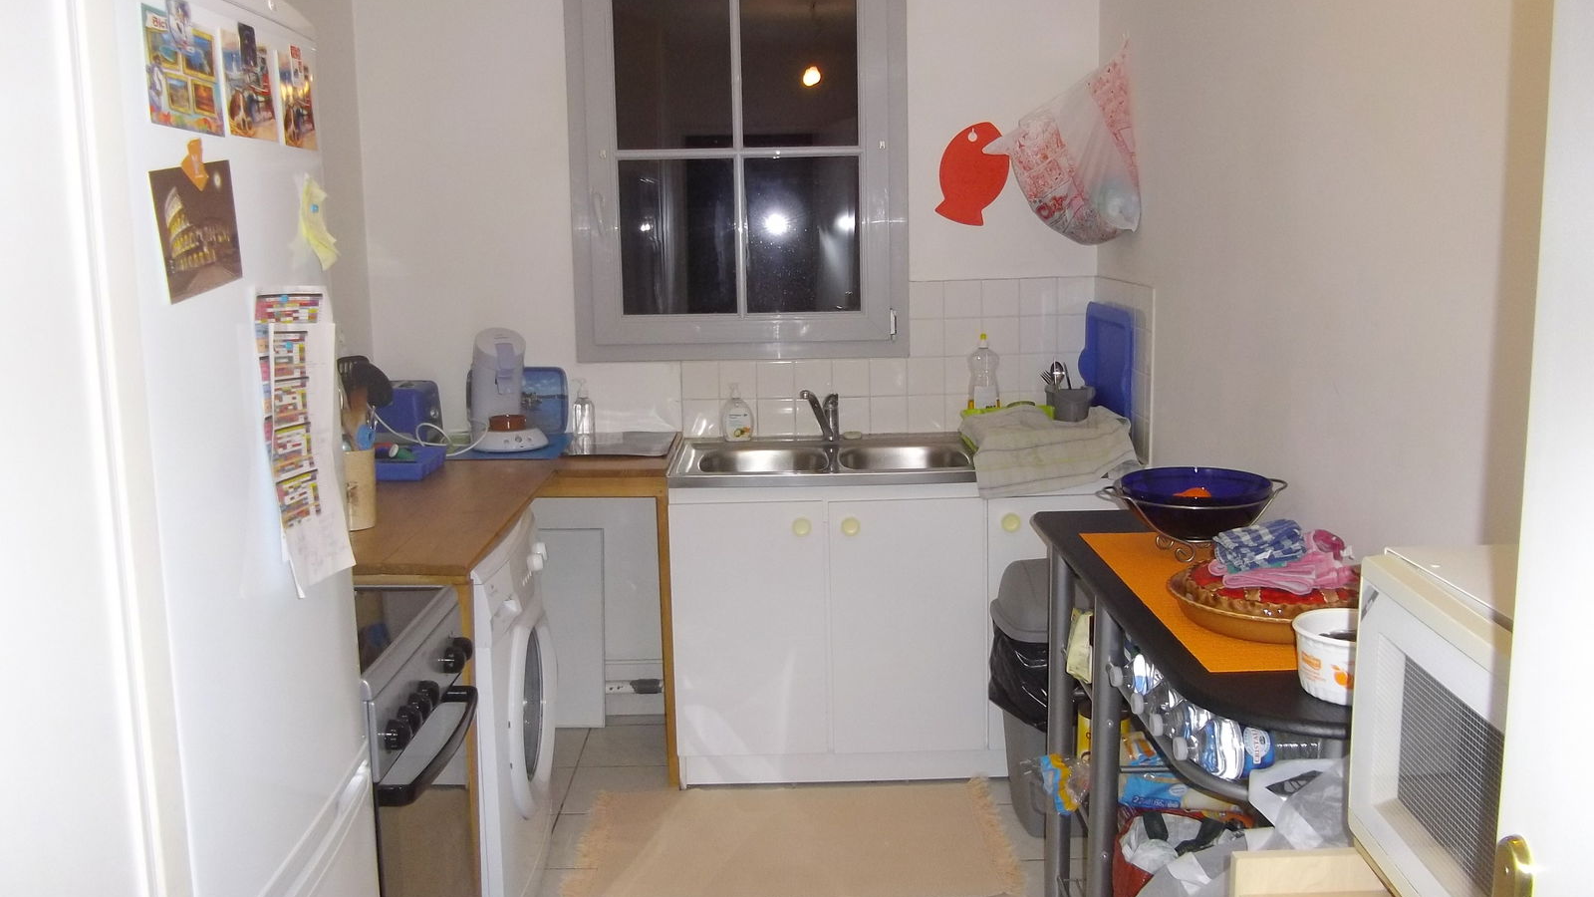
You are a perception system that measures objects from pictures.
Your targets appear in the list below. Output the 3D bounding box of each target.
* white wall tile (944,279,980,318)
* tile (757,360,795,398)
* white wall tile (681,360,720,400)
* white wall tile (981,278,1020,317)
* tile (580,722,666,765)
[{"bbox_3d":[0.490,-0.435,3.647,0.108,0.108,0.010,-1,8,-1],"label":"white wall tile"},{"bbox_3d":[-0.062,-0.203,3.617,0.109,0.109,0.010,-1,8,-1],"label":"tile"},{"bbox_3d":[-0.280,-0.198,3.615,0.109,0.109,0.010,-1,8,-1],"label":"white wall tile"},{"bbox_3d":[0.597,-0.438,3.632,0.108,0.108,0.009,-1,8,-1],"label":"white wall tile"},{"bbox_3d":[-0.462,0.857,3.610,0.296,0.010,0.296,-1,9,-1],"label":"tile"}]

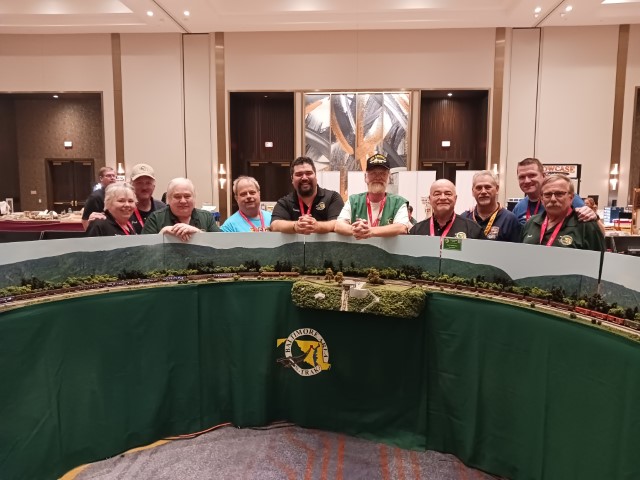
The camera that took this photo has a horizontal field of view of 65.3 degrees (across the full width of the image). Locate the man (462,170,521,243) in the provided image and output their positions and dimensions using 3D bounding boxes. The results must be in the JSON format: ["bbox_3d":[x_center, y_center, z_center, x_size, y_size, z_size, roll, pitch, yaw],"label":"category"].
[{"bbox_3d":[1.161,0.329,3.505,0.520,1.680,0.360,3,7,25],"label":"man"}]

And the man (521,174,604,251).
[{"bbox_3d":[1.493,0.385,3.129,0.540,1.650,0.380,6,8,43],"label":"man"}]

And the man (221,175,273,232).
[{"bbox_3d":[-0.542,0.298,3.834,0.530,1.660,0.380,-2,6,-16],"label":"man"}]

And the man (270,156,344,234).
[{"bbox_3d":[-0.093,0.271,3.731,0.560,1.740,0.480,0,6,-1],"label":"man"}]

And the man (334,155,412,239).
[{"bbox_3d":[0.404,0.265,3.700,0.550,1.760,0.480,1,6,4],"label":"man"}]

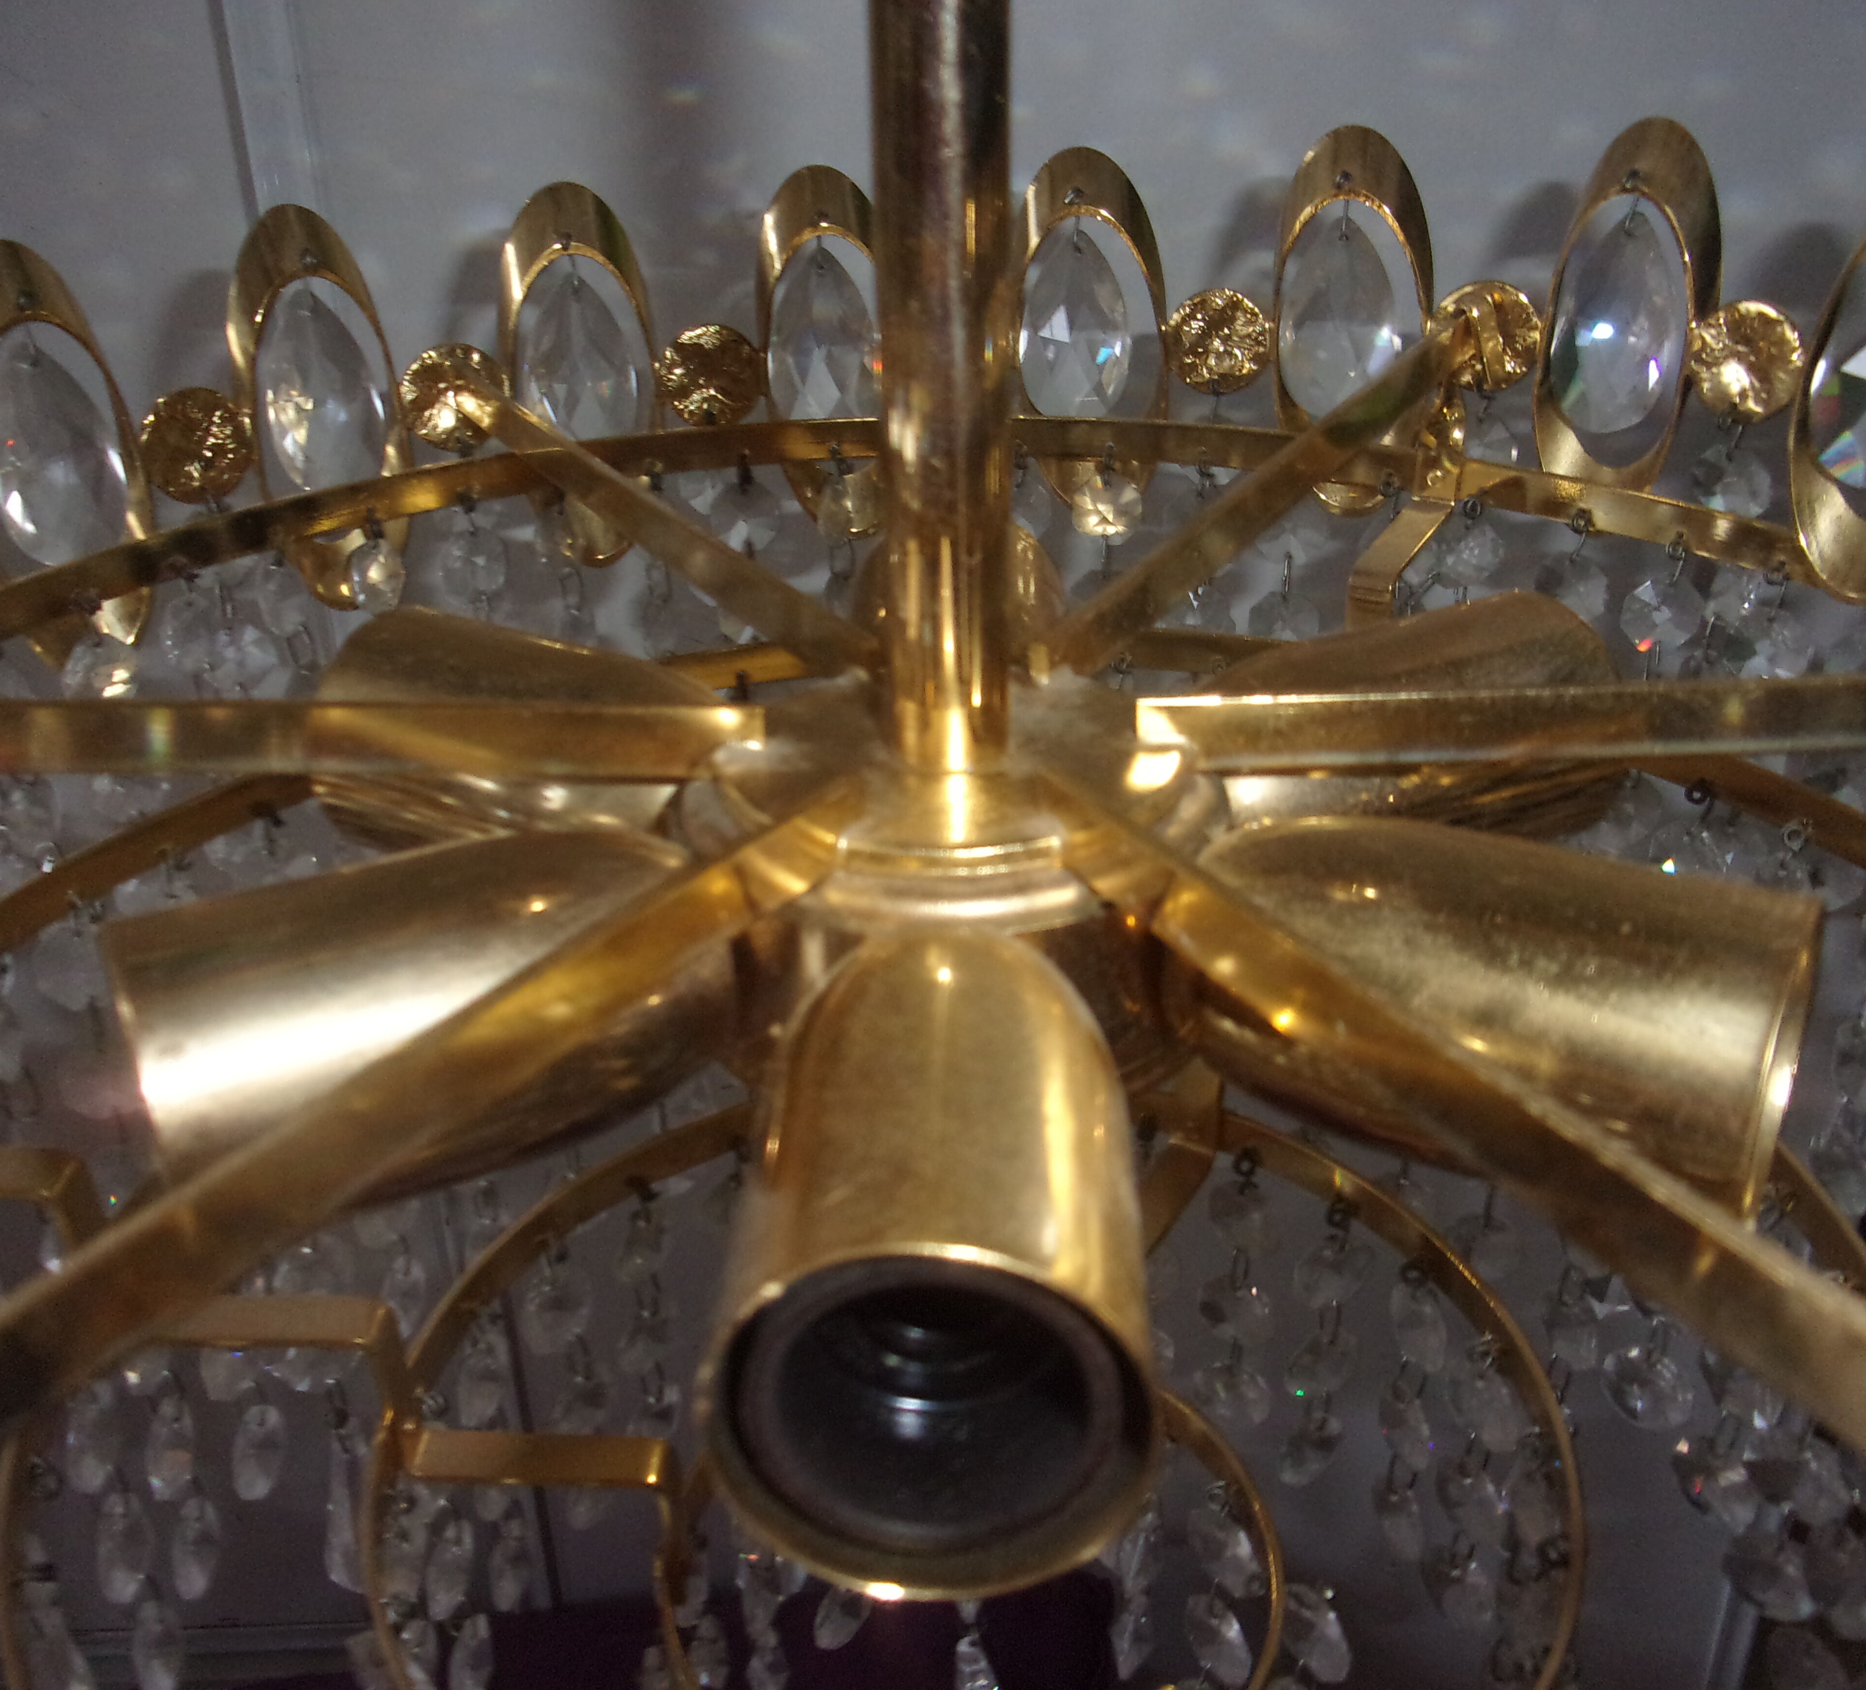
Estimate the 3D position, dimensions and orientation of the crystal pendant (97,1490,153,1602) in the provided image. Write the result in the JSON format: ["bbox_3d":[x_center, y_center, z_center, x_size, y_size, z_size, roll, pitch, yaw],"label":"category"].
[{"bbox_3d":[-0.104,0.090,0.234,0.007,0.014,0.014,-5,28,-4],"label":"crystal pendant"}]

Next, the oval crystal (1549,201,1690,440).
[{"bbox_3d":[0.162,-0.122,0.430,0.031,0.051,0.014,18,33,35],"label":"oval crystal"}]

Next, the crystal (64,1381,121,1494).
[{"bbox_3d":[-0.104,0.074,0.227,0.007,0.014,0.014,-4,28,-3],"label":"crystal"}]

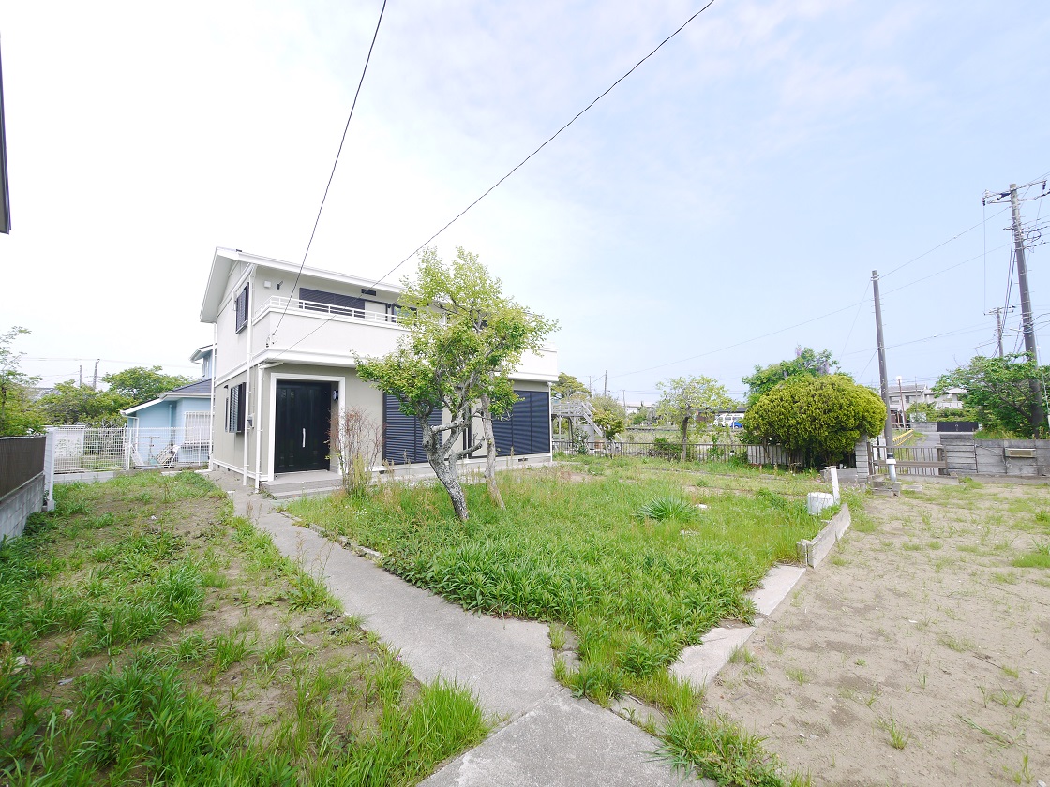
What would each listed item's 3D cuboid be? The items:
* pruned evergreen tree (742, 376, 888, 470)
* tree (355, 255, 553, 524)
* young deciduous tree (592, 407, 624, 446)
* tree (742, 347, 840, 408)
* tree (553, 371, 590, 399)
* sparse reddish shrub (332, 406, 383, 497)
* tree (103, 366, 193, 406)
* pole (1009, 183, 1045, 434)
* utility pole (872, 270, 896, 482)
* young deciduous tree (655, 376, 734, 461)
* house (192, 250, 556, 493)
[{"bbox_3d":[10.217,1.040,15.200,4.300,3.513,3.300,-4,-5,36],"label":"pruned evergreen tree"},{"bbox_3d":[-1.103,-0.163,6.800,3.141,4.329,2.800,0,-4,-9],"label":"tree"},{"bbox_3d":[4.005,1.874,20.500,1.599,2.428,1.599,-2,-4,11],"label":"young deciduous tree"},{"bbox_3d":[10.999,0.527,17.300,3.706,4.821,3.200,-4,-5,32],"label":"tree"},{"bbox_3d":[3.113,1.124,30.000,2.964,5.345,2.964,-2,-4,6],"label":"tree"},{"bbox_3d":[-3.428,1.163,8.700,0.965,1.841,0.965,1,-5,-21],"label":"sparse reddish shrub"},{"bbox_3d":[-22.872,1.108,26.000,4.835,5.585,4.800,3,-6,-41],"label":"tree"},{"bbox_3d":[22.397,-3.307,19.000,0.420,12.181,0.420,3,-6,-40],"label":"pole"},{"bbox_3d":[13.510,-0.798,16.000,0.270,7.671,0.270,-5,-6,40],"label":"utility pole"},{"bbox_3d":[7.292,1.097,18.300,3.152,3.759,3.100,-3,-5,22],"label":"young deciduous tree"},{"bbox_3d":[-5.095,-0.859,15.652,10.222,6.960,9.352,3,-6,-42],"label":"house"}]

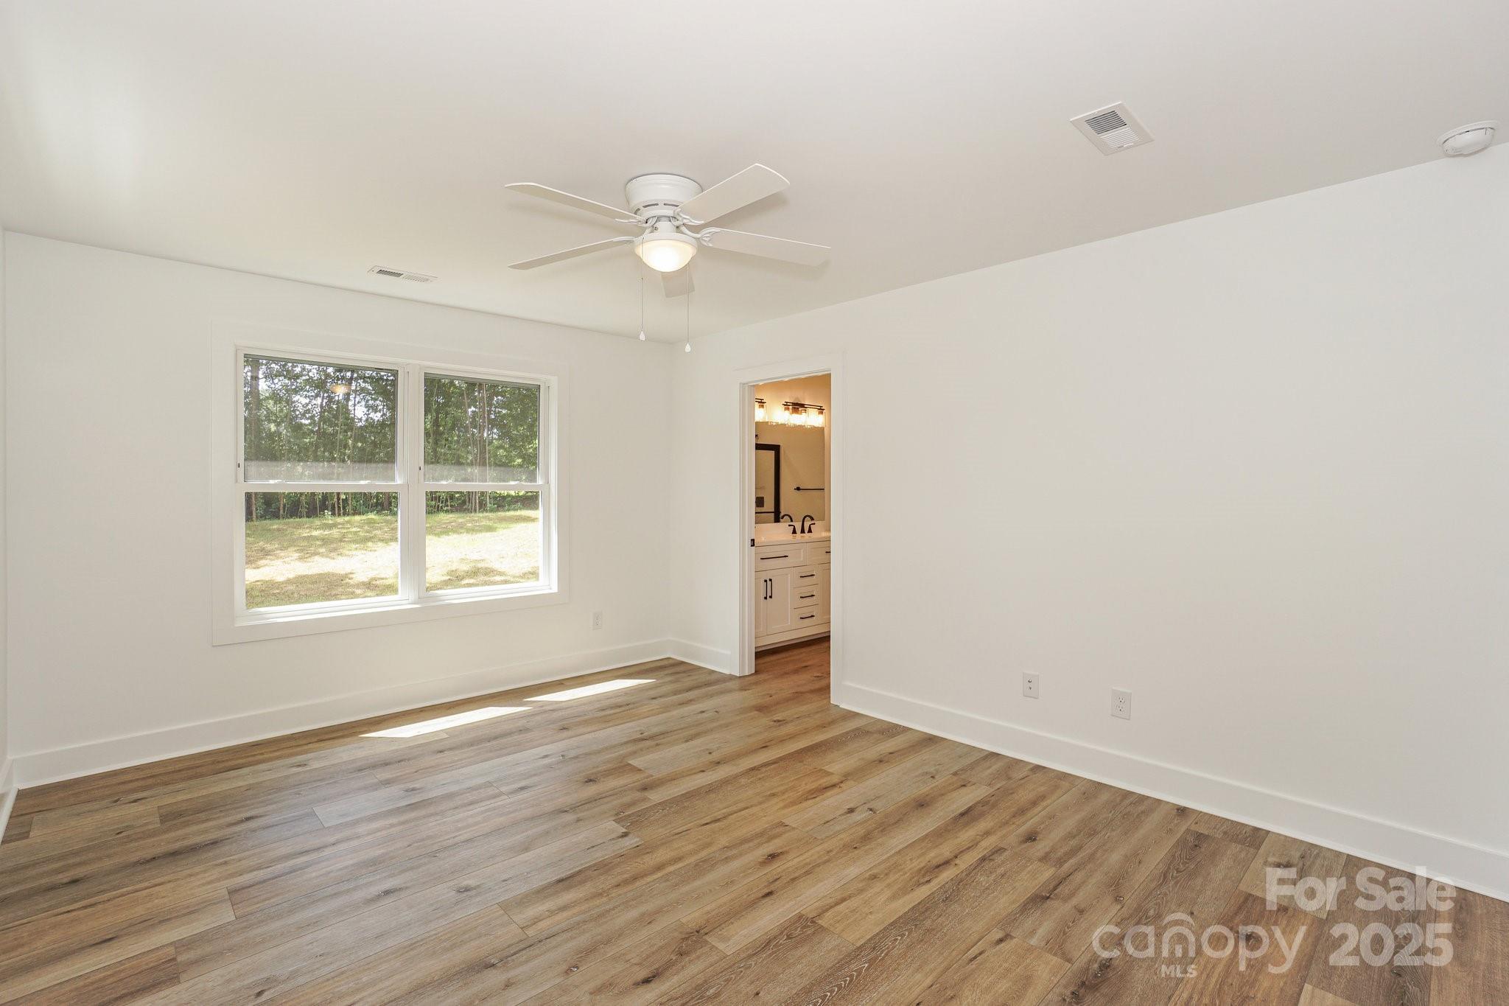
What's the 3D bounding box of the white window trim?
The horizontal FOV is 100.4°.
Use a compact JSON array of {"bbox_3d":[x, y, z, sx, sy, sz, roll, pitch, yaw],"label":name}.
[{"bbox_3d":[-2.031,-0.112,3.804,1.885,1.650,0.060,-1,2,-40],"label":"white window trim"}]

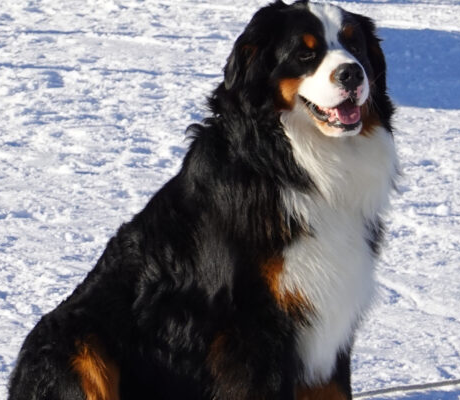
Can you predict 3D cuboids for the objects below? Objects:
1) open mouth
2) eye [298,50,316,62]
[{"bbox_3d":[0.158,-0.138,5.250,0.080,0.050,0.075,-5,10,-27],"label":"open mouth"},{"bbox_3d":[0.122,-0.227,5.270,0.027,0.018,0.017,-2,9,-13],"label":"eye"}]

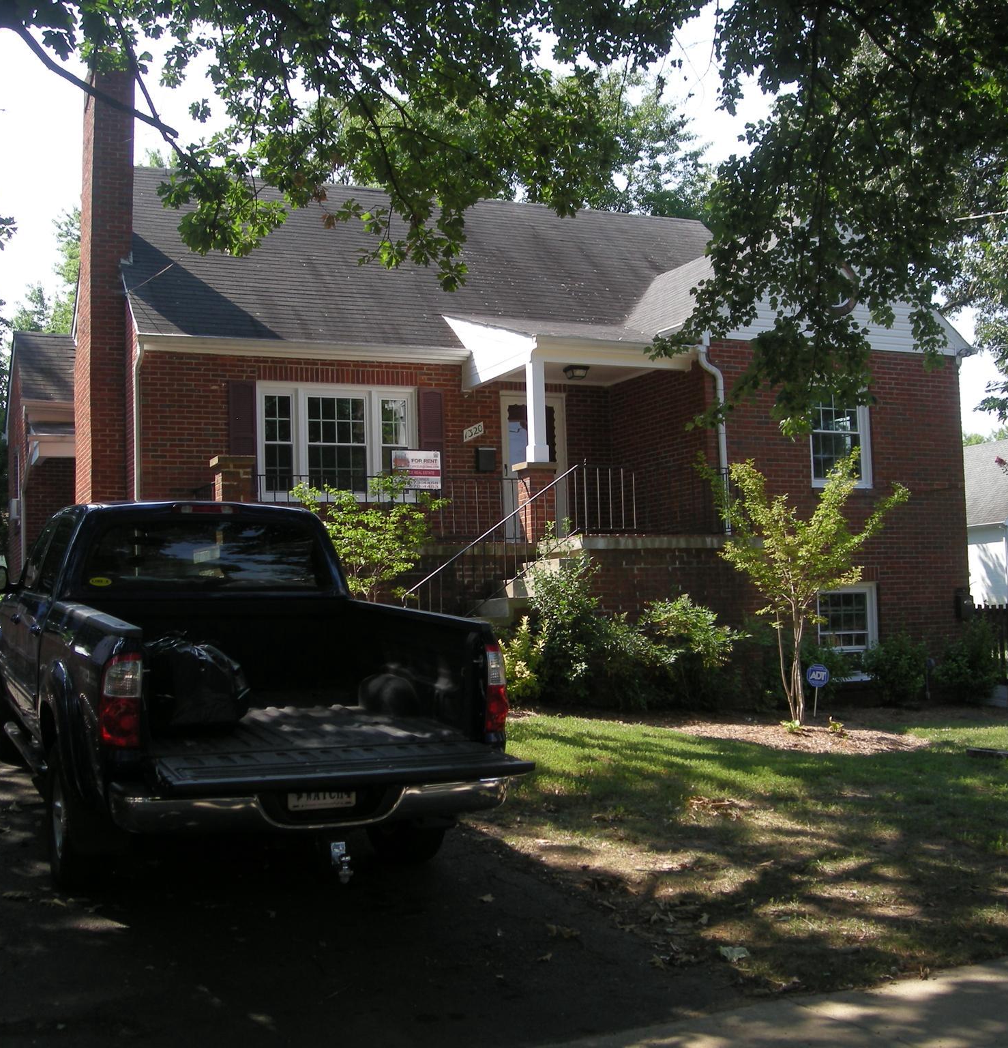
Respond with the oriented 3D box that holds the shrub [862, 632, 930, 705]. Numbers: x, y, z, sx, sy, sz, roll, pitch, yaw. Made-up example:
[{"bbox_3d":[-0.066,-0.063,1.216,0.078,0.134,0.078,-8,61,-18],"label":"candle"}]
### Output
[{"bbox_3d":[5.056,1.877,18.200,0.860,0.930,0.820,0,-4,-23],"label":"shrub"}]

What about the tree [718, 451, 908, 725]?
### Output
[{"bbox_3d":[3.242,0.675,14.800,1.950,2.820,1.850,0,-4,-23],"label":"tree"}]

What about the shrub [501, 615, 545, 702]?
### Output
[{"bbox_3d":[0.188,1.337,13.900,0.500,0.880,0.500,-2,-4,0],"label":"shrub"}]

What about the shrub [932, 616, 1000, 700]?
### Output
[{"bbox_3d":[6.145,1.794,18.800,0.860,1.140,0.820,0,-4,-23],"label":"shrub"}]

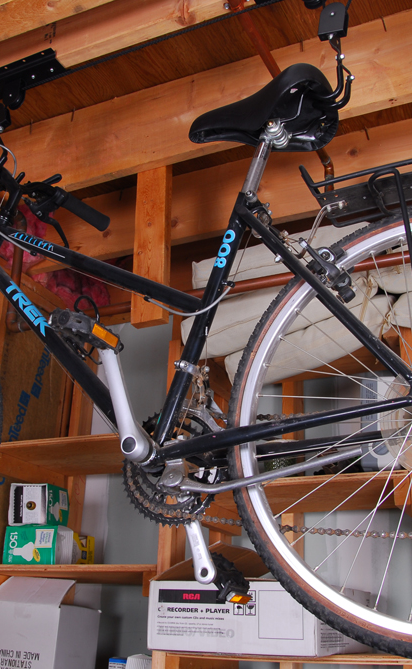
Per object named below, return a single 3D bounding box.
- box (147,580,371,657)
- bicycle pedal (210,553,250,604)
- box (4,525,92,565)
[{"bbox_3d":[0.145,0.751,1.976,0.425,0.160,0.460,-7,-24,21],"label":"box"},{"bbox_3d":[0.027,0.387,1.201,0.095,0.030,0.080,36,-2,33],"label":"bicycle pedal"},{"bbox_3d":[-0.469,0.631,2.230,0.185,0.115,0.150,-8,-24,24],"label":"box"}]

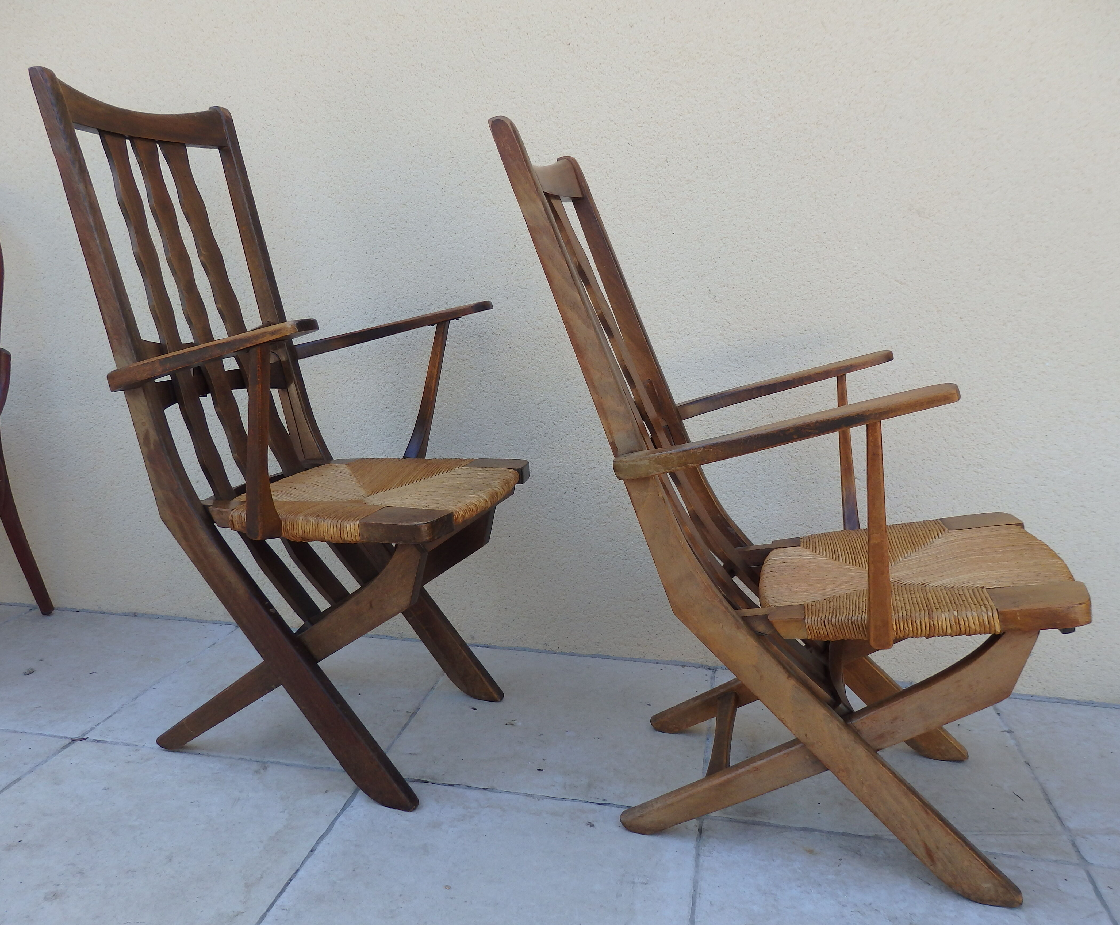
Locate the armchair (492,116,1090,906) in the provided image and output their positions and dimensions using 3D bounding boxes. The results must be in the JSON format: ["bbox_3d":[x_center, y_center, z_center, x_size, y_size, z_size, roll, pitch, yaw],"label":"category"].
[{"bbox_3d":[0.307,0.036,1.255,0.719,0.947,0.570,4,13,13],"label":"armchair"}]

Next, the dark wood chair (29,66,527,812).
[{"bbox_3d":[-0.384,-0.055,1.422,0.609,1.037,0.597,5,13,17],"label":"dark wood chair"}]

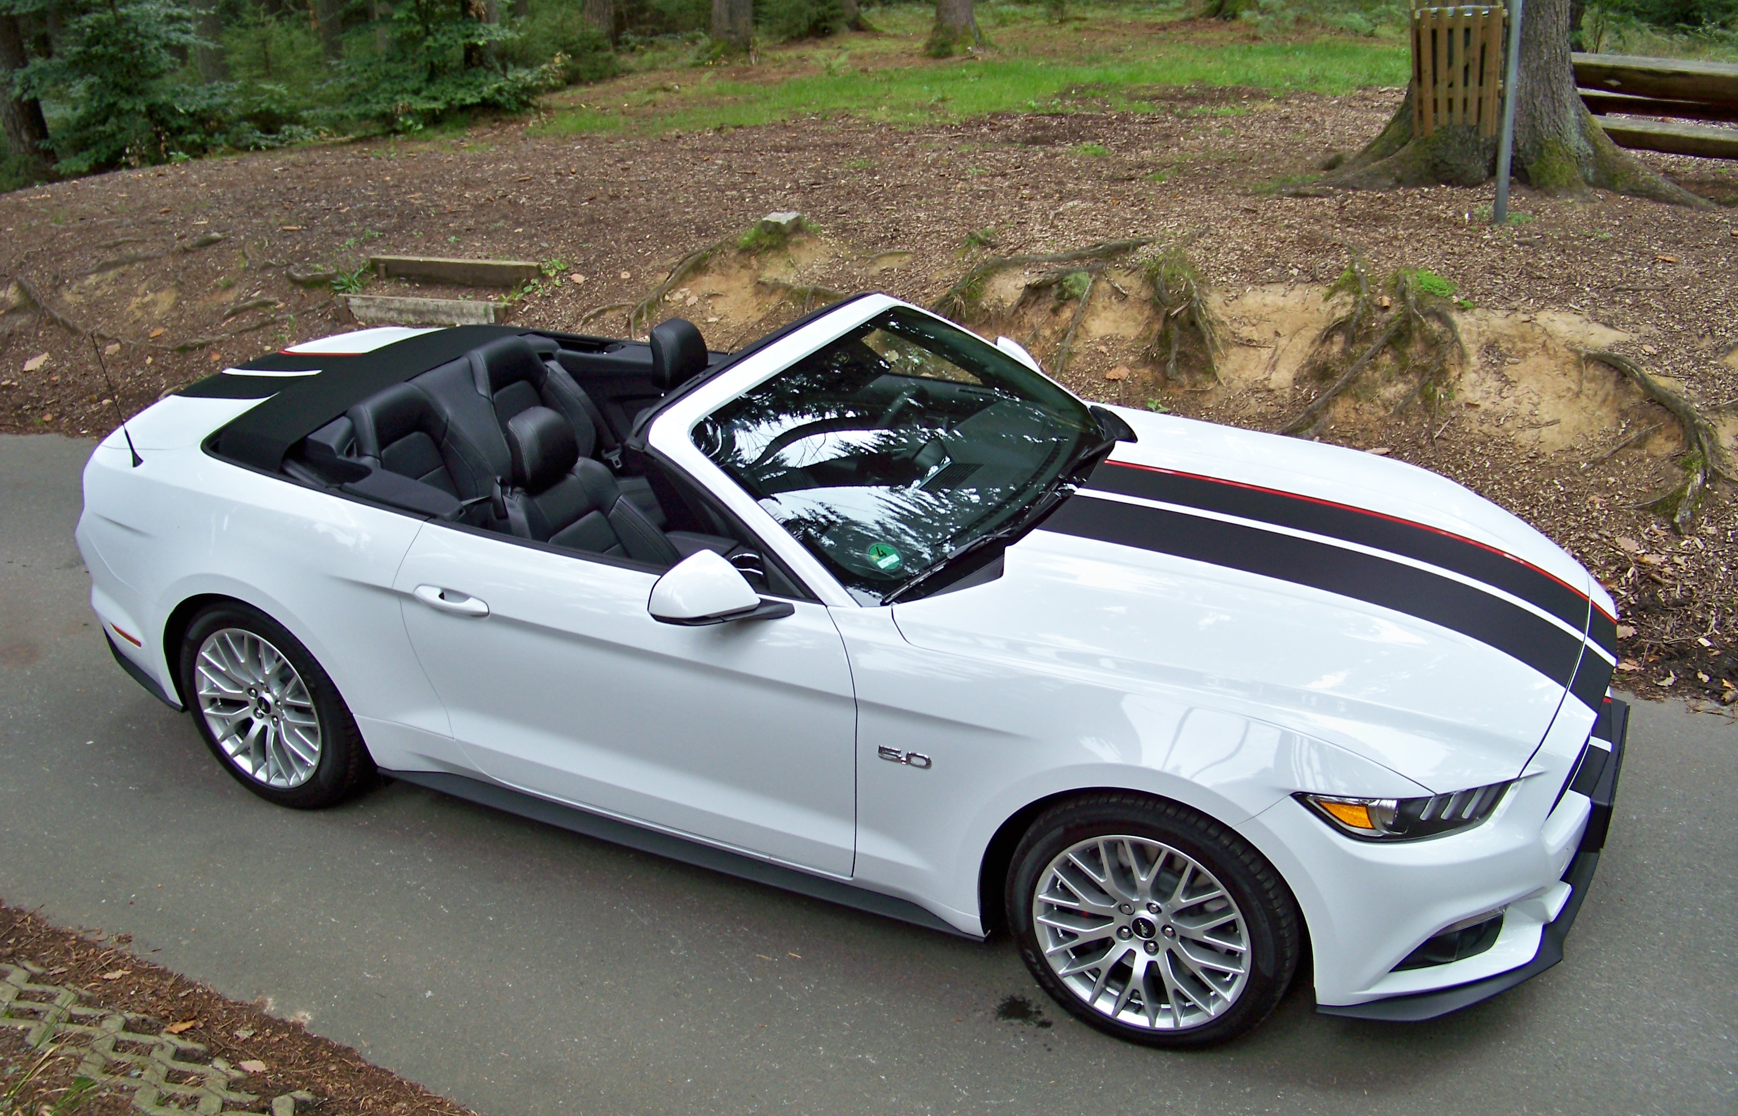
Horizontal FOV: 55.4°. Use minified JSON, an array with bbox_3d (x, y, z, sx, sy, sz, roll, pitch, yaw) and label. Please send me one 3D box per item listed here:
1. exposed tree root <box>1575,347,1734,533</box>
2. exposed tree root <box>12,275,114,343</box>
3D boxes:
[{"bbox_3d":[2.836,-0.433,6.028,0.540,0.500,0.580,10,26,25],"label":"exposed tree root"},{"bbox_3d":[-4.699,-1.456,9.650,0.200,0.200,1.500,-23,31,-39],"label":"exposed tree root"}]

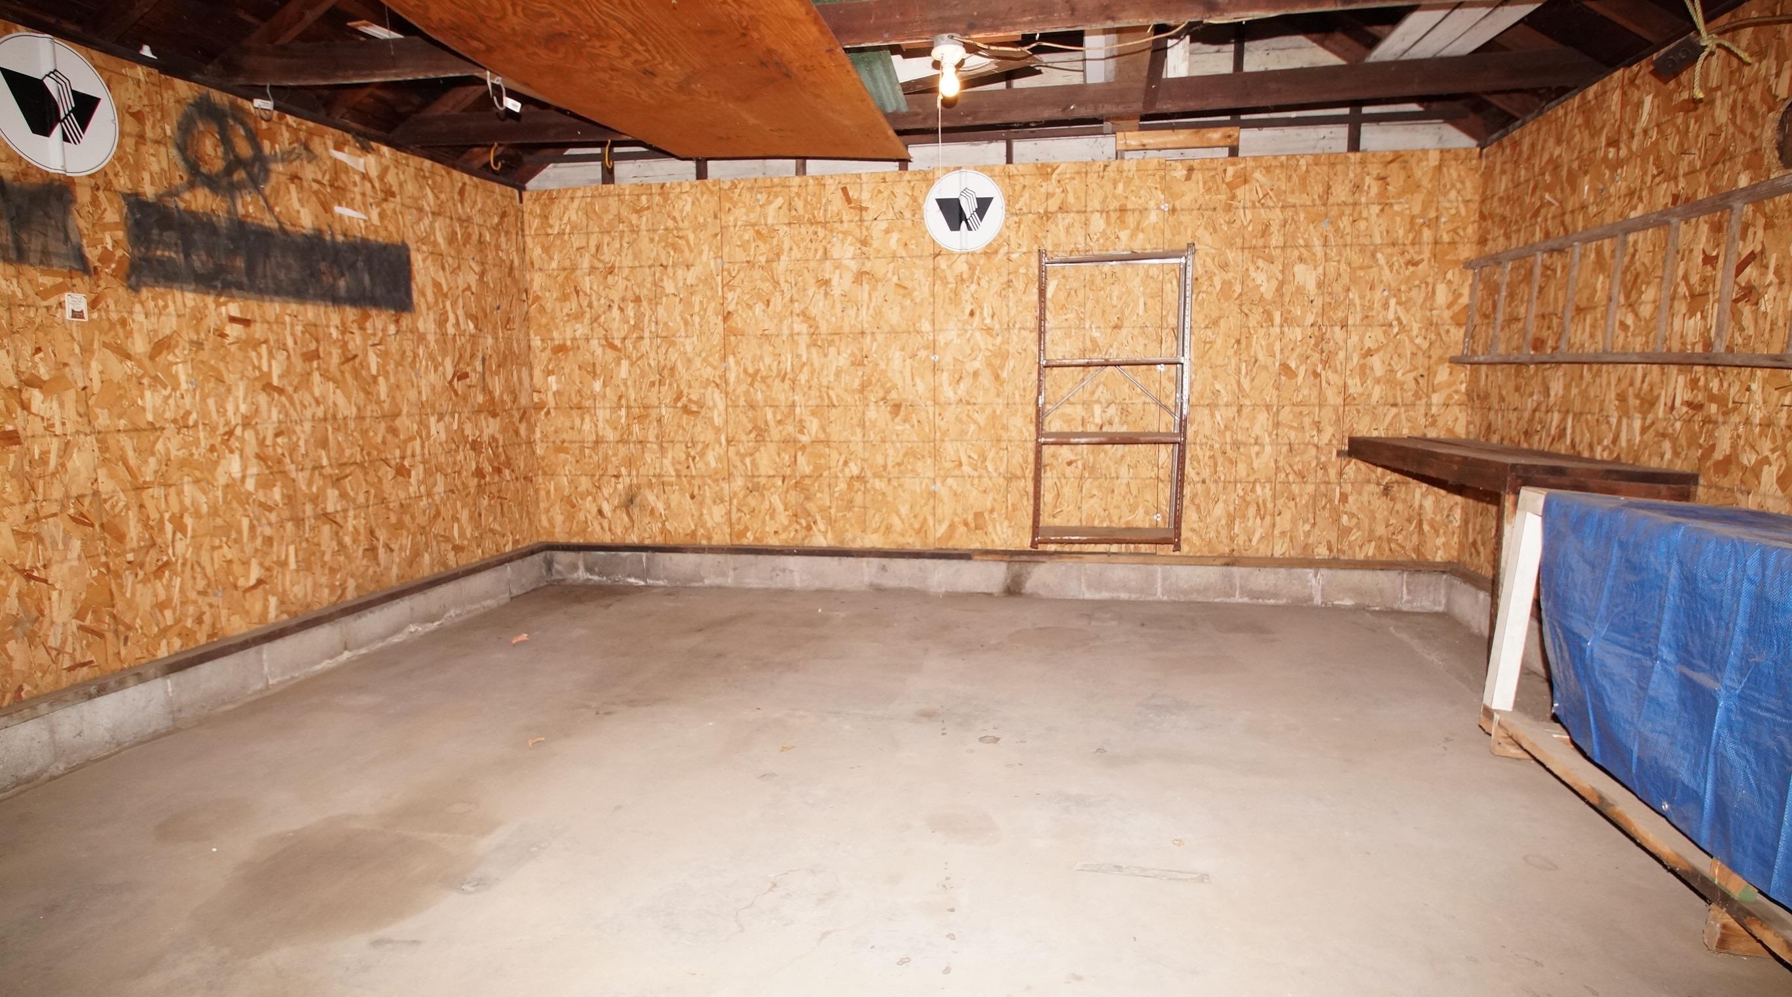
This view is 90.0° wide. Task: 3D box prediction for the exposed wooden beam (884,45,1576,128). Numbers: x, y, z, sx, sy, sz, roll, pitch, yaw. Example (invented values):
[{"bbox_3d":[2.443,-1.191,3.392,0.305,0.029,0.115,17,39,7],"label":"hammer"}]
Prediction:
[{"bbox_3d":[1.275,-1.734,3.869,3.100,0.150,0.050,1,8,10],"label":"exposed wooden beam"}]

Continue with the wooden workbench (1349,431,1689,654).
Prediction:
[{"bbox_3d":[2.449,0.250,3.800,0.540,0.915,1.680,1,8,10],"label":"wooden workbench"}]

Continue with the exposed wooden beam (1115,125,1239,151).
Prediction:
[{"bbox_3d":[1.433,-1.834,4.562,0.588,0.089,0.040,1,8,10],"label":"exposed wooden beam"}]

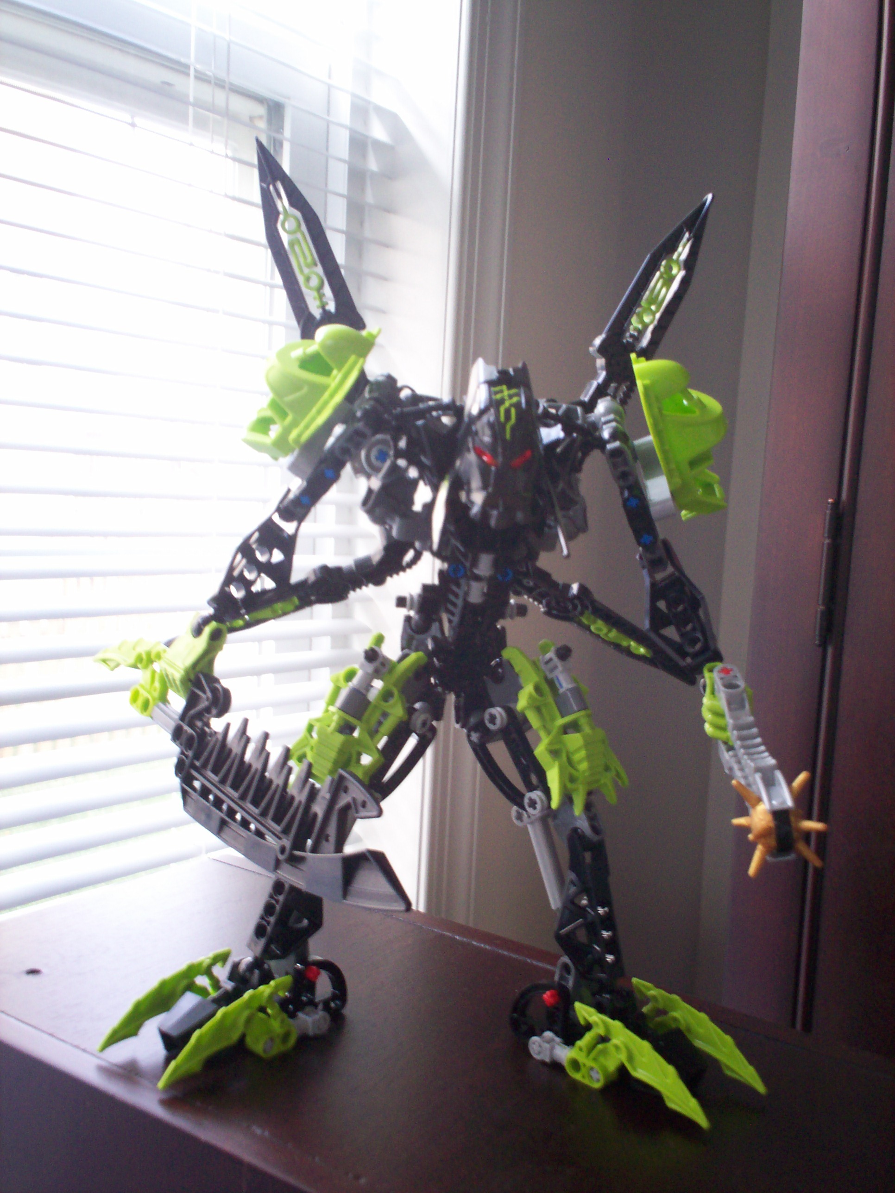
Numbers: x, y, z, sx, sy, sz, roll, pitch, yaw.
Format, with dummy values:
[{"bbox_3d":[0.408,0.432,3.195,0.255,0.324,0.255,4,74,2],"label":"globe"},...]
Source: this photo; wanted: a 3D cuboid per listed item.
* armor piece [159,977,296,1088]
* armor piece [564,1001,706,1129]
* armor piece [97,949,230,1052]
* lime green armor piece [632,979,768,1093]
[{"bbox_3d":[-0.065,0.137,0.387,0.013,0.021,0.053,8,7,41],"label":"armor piece"},{"bbox_3d":[0.056,0.143,0.379,0.013,0.021,0.053,-3,8,-45],"label":"armor piece"},{"bbox_3d":[-0.090,0.133,0.409,0.013,0.021,0.053,8,7,41],"label":"armor piece"},{"bbox_3d":[0.079,0.142,0.402,0.013,0.021,0.053,-3,8,-45],"label":"lime green armor piece"}]

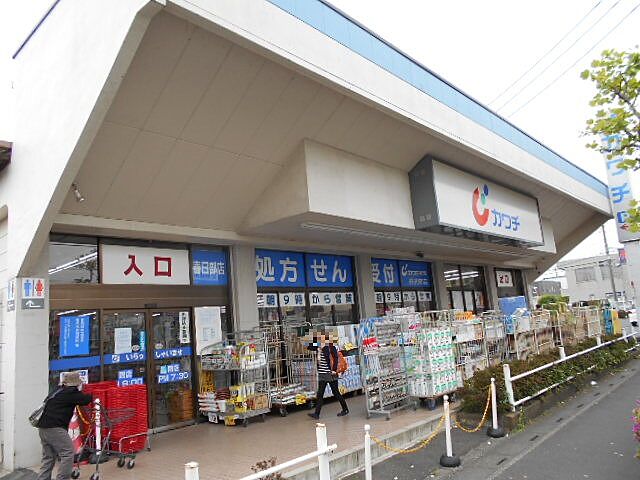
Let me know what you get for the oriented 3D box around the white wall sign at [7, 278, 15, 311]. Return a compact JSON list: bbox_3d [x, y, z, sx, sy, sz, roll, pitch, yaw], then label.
[{"bbox_3d":[-4.477,0.807,6.960,0.310,0.445,0.020,-14,-13,41],"label":"white wall sign"}]

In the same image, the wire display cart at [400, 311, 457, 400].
[{"bbox_3d":[2.013,2.209,8.980,0.650,1.710,0.990,-14,-14,41],"label":"wire display cart"}]

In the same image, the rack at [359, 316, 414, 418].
[{"bbox_3d":[1.158,2.099,8.040,0.400,1.550,0.940,-14,-13,41],"label":"rack"}]

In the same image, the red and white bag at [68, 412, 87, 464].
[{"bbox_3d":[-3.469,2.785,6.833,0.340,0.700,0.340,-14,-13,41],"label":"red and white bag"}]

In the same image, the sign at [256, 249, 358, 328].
[{"bbox_3d":[-0.179,1.267,12.653,0.100,1.850,3.830,-14,-14,41],"label":"sign"}]

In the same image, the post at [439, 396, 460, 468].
[{"bbox_3d":[1.579,2.328,5.939,0.240,0.798,0.240,-2,-10,0],"label":"post"}]

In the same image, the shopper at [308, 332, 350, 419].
[{"bbox_3d":[0.100,2.470,8.876,0.600,1.500,0.480,0,-11,-26],"label":"shopper"}]

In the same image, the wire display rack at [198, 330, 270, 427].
[{"bbox_3d":[-1.593,2.495,8.796,1.270,1.520,0.600,-14,-13,41],"label":"wire display rack"}]

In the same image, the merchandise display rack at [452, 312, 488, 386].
[{"bbox_3d":[2.867,2.383,9.914,0.620,1.550,1.200,-14,-14,41],"label":"merchandise display rack"}]

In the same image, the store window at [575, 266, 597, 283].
[{"bbox_3d":[26.802,3.498,48.461,1.800,1.350,0.120,-14,-13,41],"label":"store window"}]

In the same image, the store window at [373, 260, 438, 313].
[{"bbox_3d":[2.584,1.412,14.790,0.080,1.590,3.700,-14,-13,41],"label":"store window"}]

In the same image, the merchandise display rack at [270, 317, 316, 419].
[{"bbox_3d":[-0.695,2.612,9.886,0.660,1.720,1.000,-14,-14,41],"label":"merchandise display rack"}]

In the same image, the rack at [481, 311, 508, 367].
[{"bbox_3d":[3.638,2.356,10.693,0.620,1.530,1.150,-14,-13,41],"label":"rack"}]

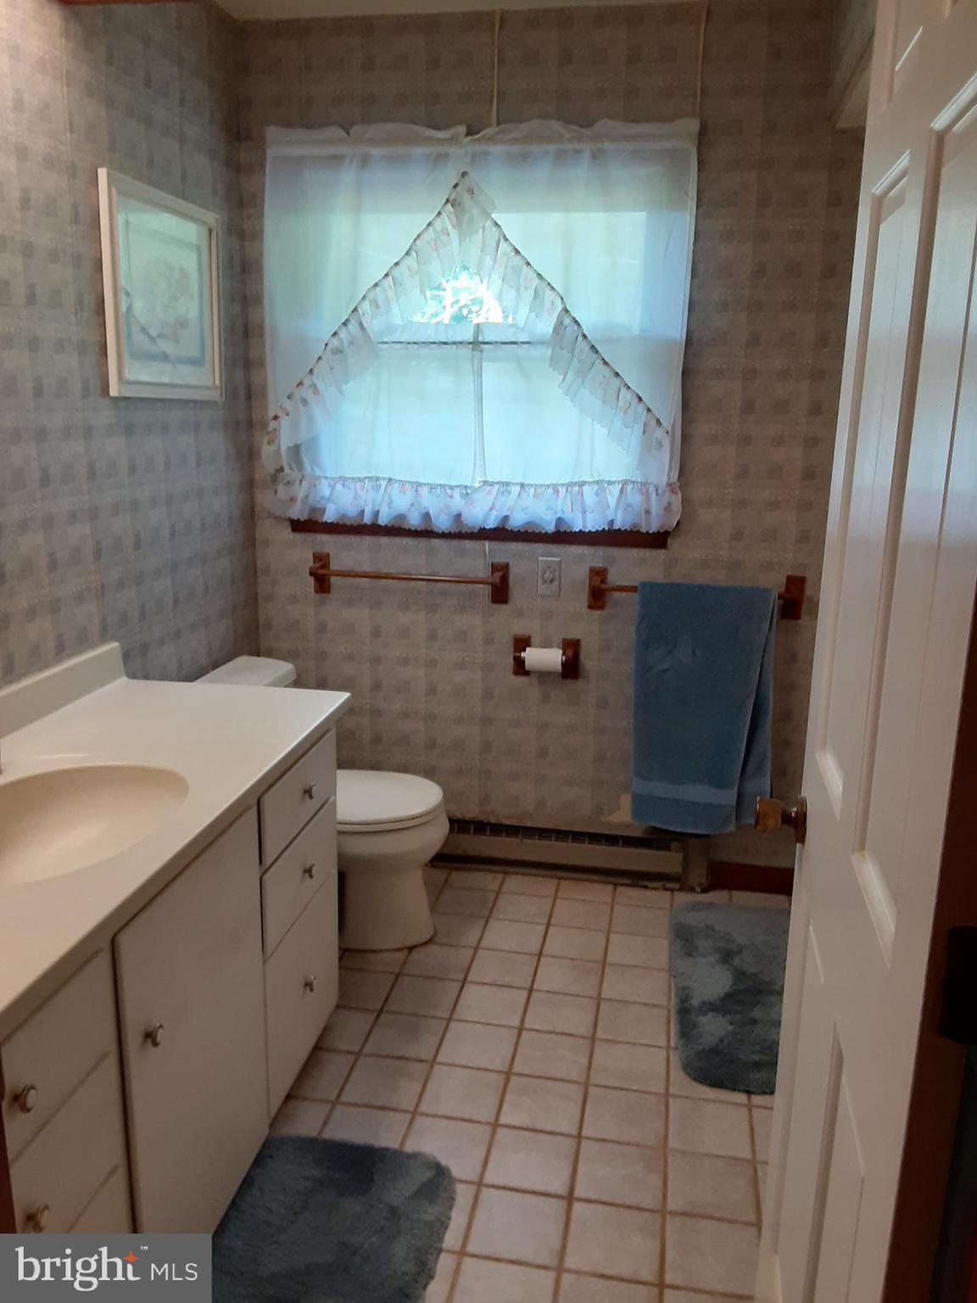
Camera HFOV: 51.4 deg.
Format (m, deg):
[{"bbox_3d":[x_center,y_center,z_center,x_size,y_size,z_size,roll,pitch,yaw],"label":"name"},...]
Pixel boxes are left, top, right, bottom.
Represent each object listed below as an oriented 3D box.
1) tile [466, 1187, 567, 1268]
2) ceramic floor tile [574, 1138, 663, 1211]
[{"bbox_3d":[0.054,1.031,1.816,0.162,0.010,0.162,4,13,10],"label":"tile"},{"bbox_3d":[0.253,1.005,1.951,0.162,0.010,0.162,4,13,10],"label":"ceramic floor tile"}]

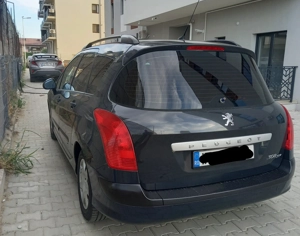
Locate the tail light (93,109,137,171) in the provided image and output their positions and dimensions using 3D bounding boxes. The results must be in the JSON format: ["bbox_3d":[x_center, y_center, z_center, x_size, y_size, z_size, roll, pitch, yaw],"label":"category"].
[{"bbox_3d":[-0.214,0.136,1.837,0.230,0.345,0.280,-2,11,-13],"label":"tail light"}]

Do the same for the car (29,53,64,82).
[{"bbox_3d":[-6.030,-2.928,16.615,1.795,1.560,4.360,-4,13,-22],"label":"car"}]

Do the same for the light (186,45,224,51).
[{"bbox_3d":[0.419,-0.519,2.163,0.330,0.040,0.040,-4,12,-23],"label":"light"}]

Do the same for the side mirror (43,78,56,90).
[{"bbox_3d":[-1.496,-0.499,4.295,0.190,0.165,0.130,-4,12,-23],"label":"side mirror"}]

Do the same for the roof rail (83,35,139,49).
[{"bbox_3d":[-0.469,-0.722,2.834,0.070,0.085,1.950,-4,12,-23],"label":"roof rail"}]

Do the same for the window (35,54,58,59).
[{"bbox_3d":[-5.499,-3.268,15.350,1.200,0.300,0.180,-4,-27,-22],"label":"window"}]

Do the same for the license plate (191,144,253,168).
[{"bbox_3d":[0.532,0.269,2.033,0.520,0.115,0.020,-4,8,-23],"label":"license plate"}]

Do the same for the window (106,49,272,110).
[{"bbox_3d":[0.432,-0.271,2.180,1.350,0.430,0.190,-4,-10,-23],"label":"window"}]

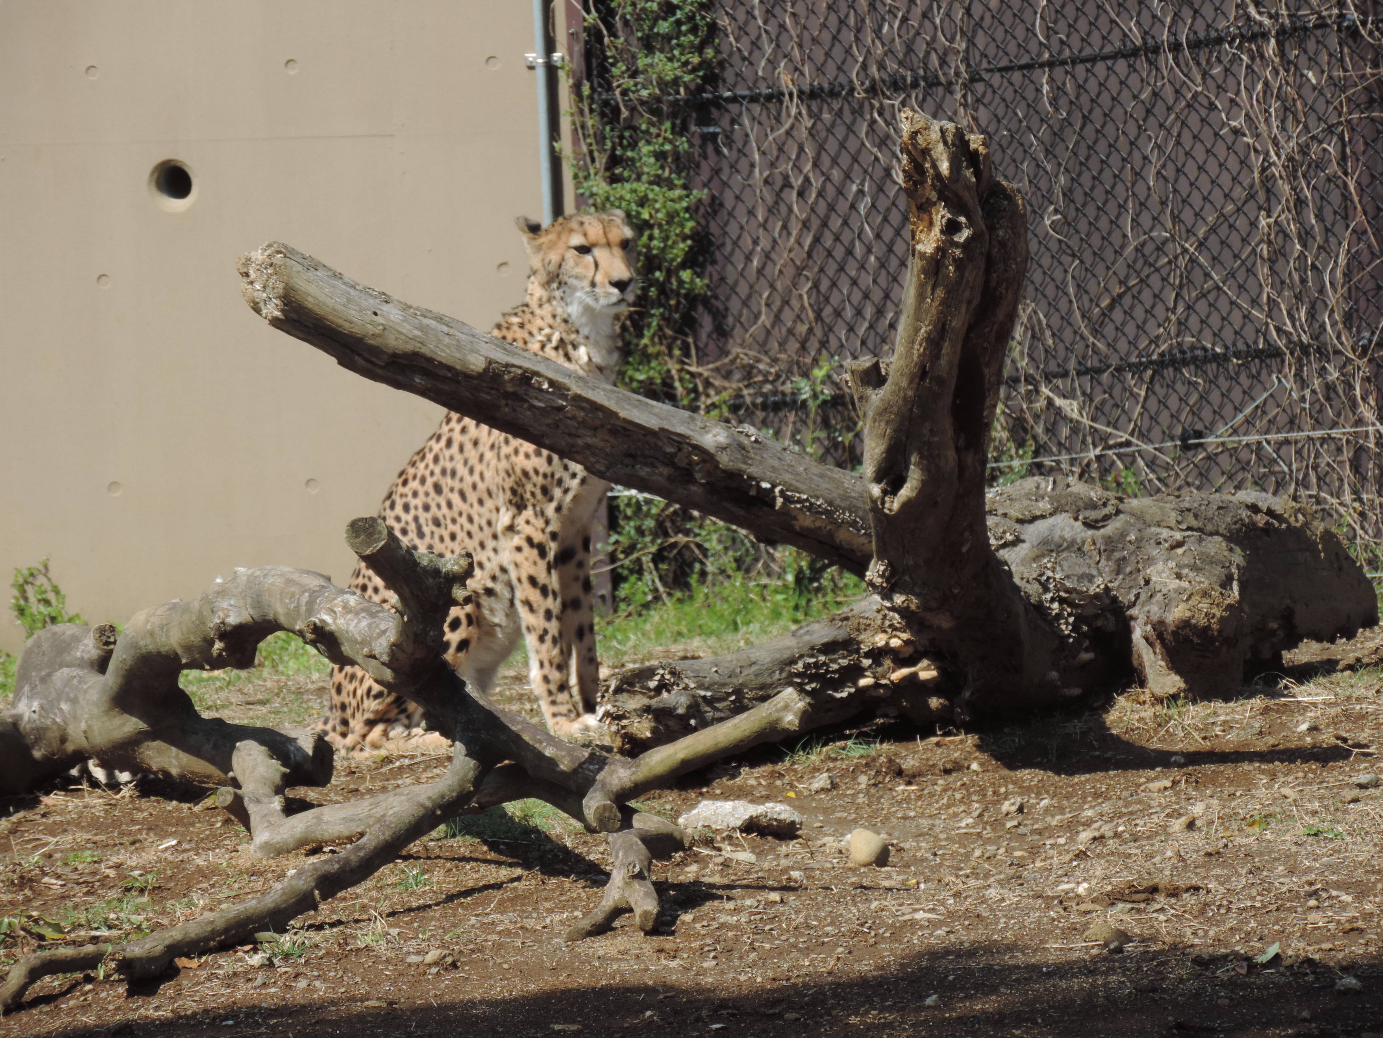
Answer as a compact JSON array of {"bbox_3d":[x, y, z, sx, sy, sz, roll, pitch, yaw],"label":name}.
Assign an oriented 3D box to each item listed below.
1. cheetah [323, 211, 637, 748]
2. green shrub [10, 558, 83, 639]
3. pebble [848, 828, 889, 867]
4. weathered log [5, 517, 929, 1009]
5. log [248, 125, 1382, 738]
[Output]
[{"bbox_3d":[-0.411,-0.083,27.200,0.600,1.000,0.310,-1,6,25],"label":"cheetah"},{"bbox_3d":[-1.355,0.174,29.400,0.160,0.190,0.160,-3,5,0],"label":"green shrub"},{"bbox_3d":[0.322,0.596,25.400,0.085,0.078,0.080,-3,5,0],"label":"pebble"},{"bbox_3d":[-0.421,0.409,25.400,1.650,0.560,2.000,-3,5,0],"label":"weathered log"},{"bbox_3d":[0.218,-0.191,27.000,2.100,1.140,0.950,-4,5,-15],"label":"log"}]

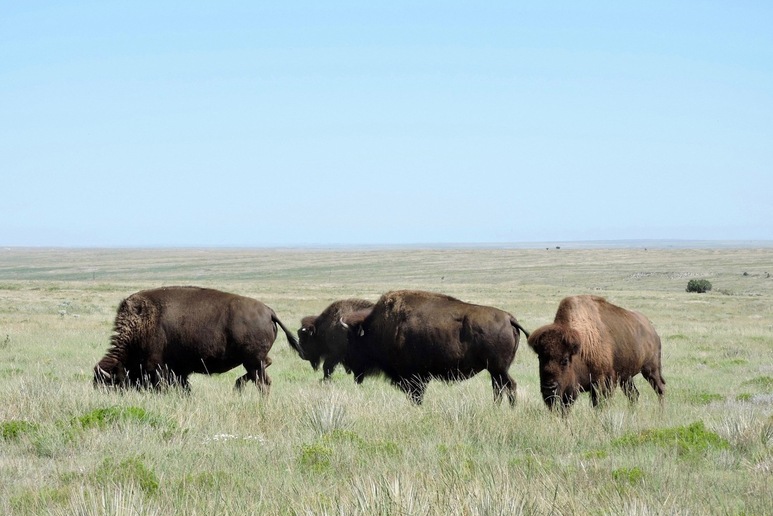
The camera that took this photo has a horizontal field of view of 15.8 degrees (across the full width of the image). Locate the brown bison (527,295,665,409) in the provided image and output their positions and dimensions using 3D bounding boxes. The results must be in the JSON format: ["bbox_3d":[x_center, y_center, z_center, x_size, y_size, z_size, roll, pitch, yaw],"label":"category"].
[{"bbox_3d":[2.861,1.276,37.500,0.870,1.570,2.450,0,0,34],"label":"brown bison"}]

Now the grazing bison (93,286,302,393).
[{"bbox_3d":[-2.674,1.210,39.500,2.900,1.600,0.900,0,0,5],"label":"grazing bison"}]

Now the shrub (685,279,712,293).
[{"bbox_3d":[16.817,1.504,150.000,1.400,0.760,1.300,0,0,0],"label":"shrub"}]

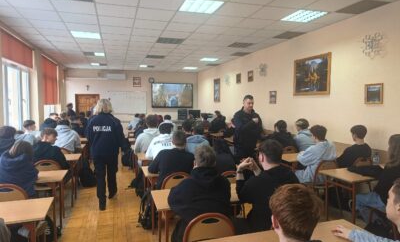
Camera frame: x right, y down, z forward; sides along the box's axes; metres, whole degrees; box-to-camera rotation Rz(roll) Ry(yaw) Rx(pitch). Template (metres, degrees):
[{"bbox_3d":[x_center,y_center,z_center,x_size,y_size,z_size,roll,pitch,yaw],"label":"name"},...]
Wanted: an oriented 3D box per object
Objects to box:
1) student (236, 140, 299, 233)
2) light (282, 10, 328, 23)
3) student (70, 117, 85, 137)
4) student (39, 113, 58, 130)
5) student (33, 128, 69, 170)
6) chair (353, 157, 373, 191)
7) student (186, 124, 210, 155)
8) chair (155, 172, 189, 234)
[{"bbox_3d":[0.552,0.818,2.515,0.530,1.330,0.750,-2,5,-25],"label":"student"},{"bbox_3d":[1.748,-1.784,4.494,0.600,0.080,0.600,-2,4,-17],"label":"light"},{"bbox_3d":[-2.692,0.563,5.865,0.500,1.310,0.750,-1,4,-2],"label":"student"},{"bbox_3d":[-3.434,0.555,6.111,0.520,1.340,0.720,-1,4,-5],"label":"student"},{"bbox_3d":[-2.182,0.746,3.954,0.540,1.280,0.750,-1,5,-14],"label":"student"},{"bbox_3d":[2.271,0.935,4.040,0.420,0.840,0.500,-2,5,-17],"label":"chair"},{"bbox_3d":[-0.071,0.686,4.492,0.500,1.300,0.780,-1,4,-17],"label":"student"},{"bbox_3d":[-0.298,1.007,3.314,0.430,0.840,0.500,-2,5,-17],"label":"chair"}]

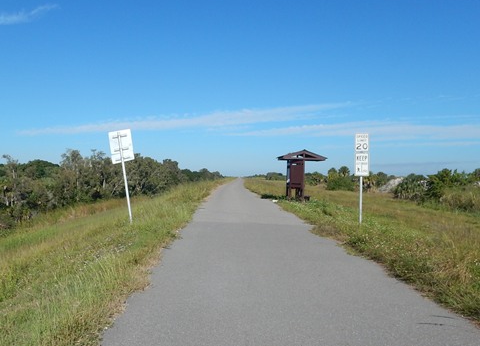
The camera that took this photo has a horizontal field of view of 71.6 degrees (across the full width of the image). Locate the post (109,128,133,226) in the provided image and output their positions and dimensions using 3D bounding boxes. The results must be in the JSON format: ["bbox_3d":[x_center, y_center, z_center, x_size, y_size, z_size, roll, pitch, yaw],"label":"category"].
[{"bbox_3d":[-3.900,0.160,11.350,0.750,3.200,0.090,-7,-1,0],"label":"post"}]

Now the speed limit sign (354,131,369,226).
[{"bbox_3d":[3.950,0.195,10.800,0.460,2.950,0.070,1,-1,3],"label":"speed limit sign"}]

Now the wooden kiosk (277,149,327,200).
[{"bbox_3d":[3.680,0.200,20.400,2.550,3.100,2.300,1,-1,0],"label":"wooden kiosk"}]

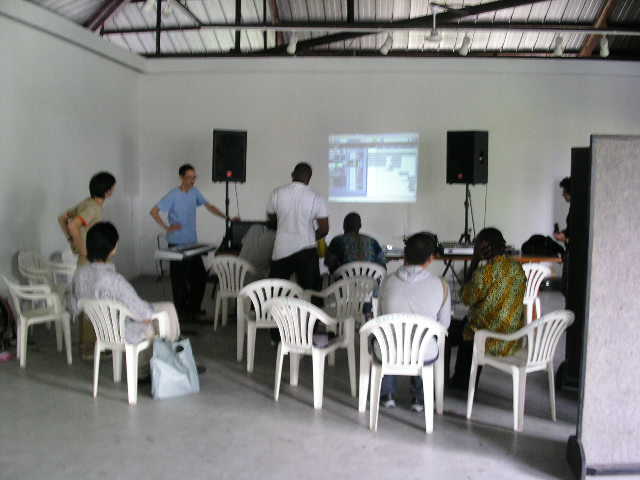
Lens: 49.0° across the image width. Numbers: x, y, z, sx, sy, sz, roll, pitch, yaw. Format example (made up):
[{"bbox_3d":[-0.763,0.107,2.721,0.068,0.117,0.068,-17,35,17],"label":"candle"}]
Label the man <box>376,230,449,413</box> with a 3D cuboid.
[{"bbox_3d":[0.614,0.579,4.787,0.520,1.270,0.740,1,5,5],"label":"man"}]

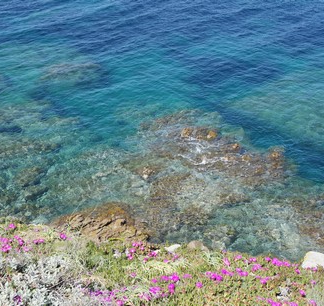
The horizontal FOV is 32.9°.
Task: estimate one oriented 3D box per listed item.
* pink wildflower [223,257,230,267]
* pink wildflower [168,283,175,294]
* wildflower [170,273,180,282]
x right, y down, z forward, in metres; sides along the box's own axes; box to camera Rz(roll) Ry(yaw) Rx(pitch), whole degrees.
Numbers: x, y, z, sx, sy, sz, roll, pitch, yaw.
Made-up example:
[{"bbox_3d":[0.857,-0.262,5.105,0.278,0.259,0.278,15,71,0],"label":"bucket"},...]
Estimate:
[{"bbox_3d":[0.587,0.988,5.000,0.070,0.065,0.060,0,28,0],"label":"pink wildflower"},{"bbox_3d":[0.080,1.135,4.600,0.050,0.070,0.050,0,28,0],"label":"pink wildflower"},{"bbox_3d":[0.116,1.066,4.700,0.078,0.060,0.060,0,28,0],"label":"wildflower"}]

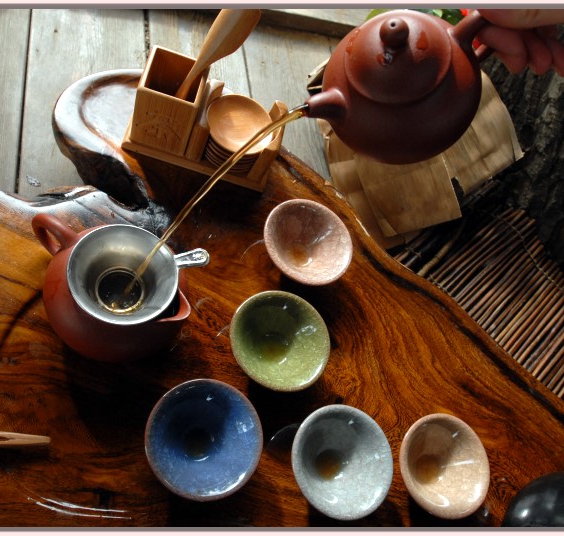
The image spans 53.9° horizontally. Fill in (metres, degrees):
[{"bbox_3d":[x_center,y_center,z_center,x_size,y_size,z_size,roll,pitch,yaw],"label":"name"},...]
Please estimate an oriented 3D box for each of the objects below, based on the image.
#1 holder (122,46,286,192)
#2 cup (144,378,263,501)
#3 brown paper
[{"bbox_3d":[-0.064,-0.130,0.485,0.131,0.073,0.060,16,61,-12],"label":"holder"},{"bbox_3d":[-0.057,0.123,0.390,0.079,0.044,0.079,8,63,-16],"label":"cup"},{"bbox_3d":[0.192,-0.155,0.742,0.250,0.050,0.220,-23,75,-27],"label":"brown paper"}]

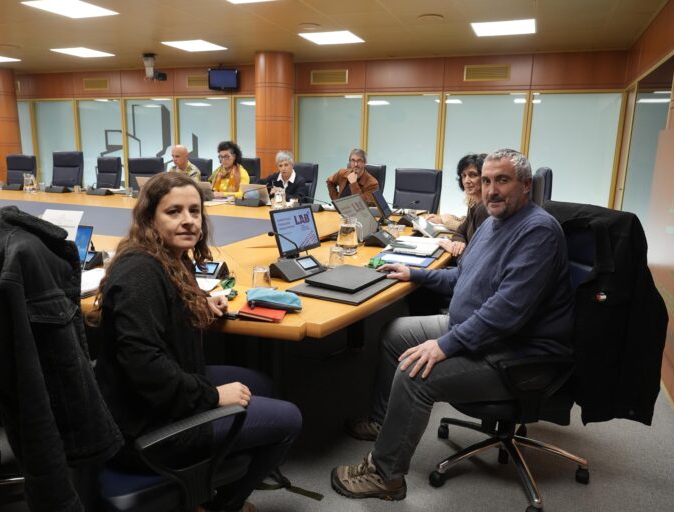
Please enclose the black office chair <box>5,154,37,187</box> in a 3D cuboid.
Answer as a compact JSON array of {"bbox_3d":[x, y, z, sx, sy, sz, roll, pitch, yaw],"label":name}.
[{"bbox_3d":[-4.478,-0.836,7.050,0.640,1.150,0.660,6,13,19],"label":"black office chair"}]

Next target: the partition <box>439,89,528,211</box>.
[{"bbox_3d":[1.866,-1.109,6.833,1.067,2.030,0.060,6,13,21],"label":"partition"}]

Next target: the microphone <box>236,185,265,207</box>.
[{"bbox_3d":[-0.815,-0.592,5.066,0.250,0.160,0.340,6,12,21],"label":"microphone"}]

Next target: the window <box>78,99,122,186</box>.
[{"bbox_3d":[-4.182,-1.764,9.195,1.050,2.040,0.050,6,12,20],"label":"window"}]

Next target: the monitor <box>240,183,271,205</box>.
[{"bbox_3d":[-0.896,-0.694,5.694,0.310,0.220,0.120,8,13,29],"label":"monitor"}]

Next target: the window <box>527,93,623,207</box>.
[{"bbox_3d":[2.930,-1.035,6.545,1.070,2.040,0.050,6,12,20],"label":"window"}]

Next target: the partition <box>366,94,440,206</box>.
[{"bbox_3d":[0.909,-1.319,7.513,1.100,2.010,0.070,6,12,21],"label":"partition"}]

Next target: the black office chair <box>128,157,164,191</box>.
[{"bbox_3d":[-2.444,-0.620,6.272,0.640,1.150,0.660,5,12,17],"label":"black office chair"}]

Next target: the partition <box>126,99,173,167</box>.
[{"bbox_3d":[-3.156,-1.642,8.756,1.064,2.030,0.060,6,13,21],"label":"partition"}]

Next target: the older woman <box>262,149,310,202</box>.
[{"bbox_3d":[-0.598,-0.484,5.682,0.520,1.310,0.720,3,12,6],"label":"older woman"}]

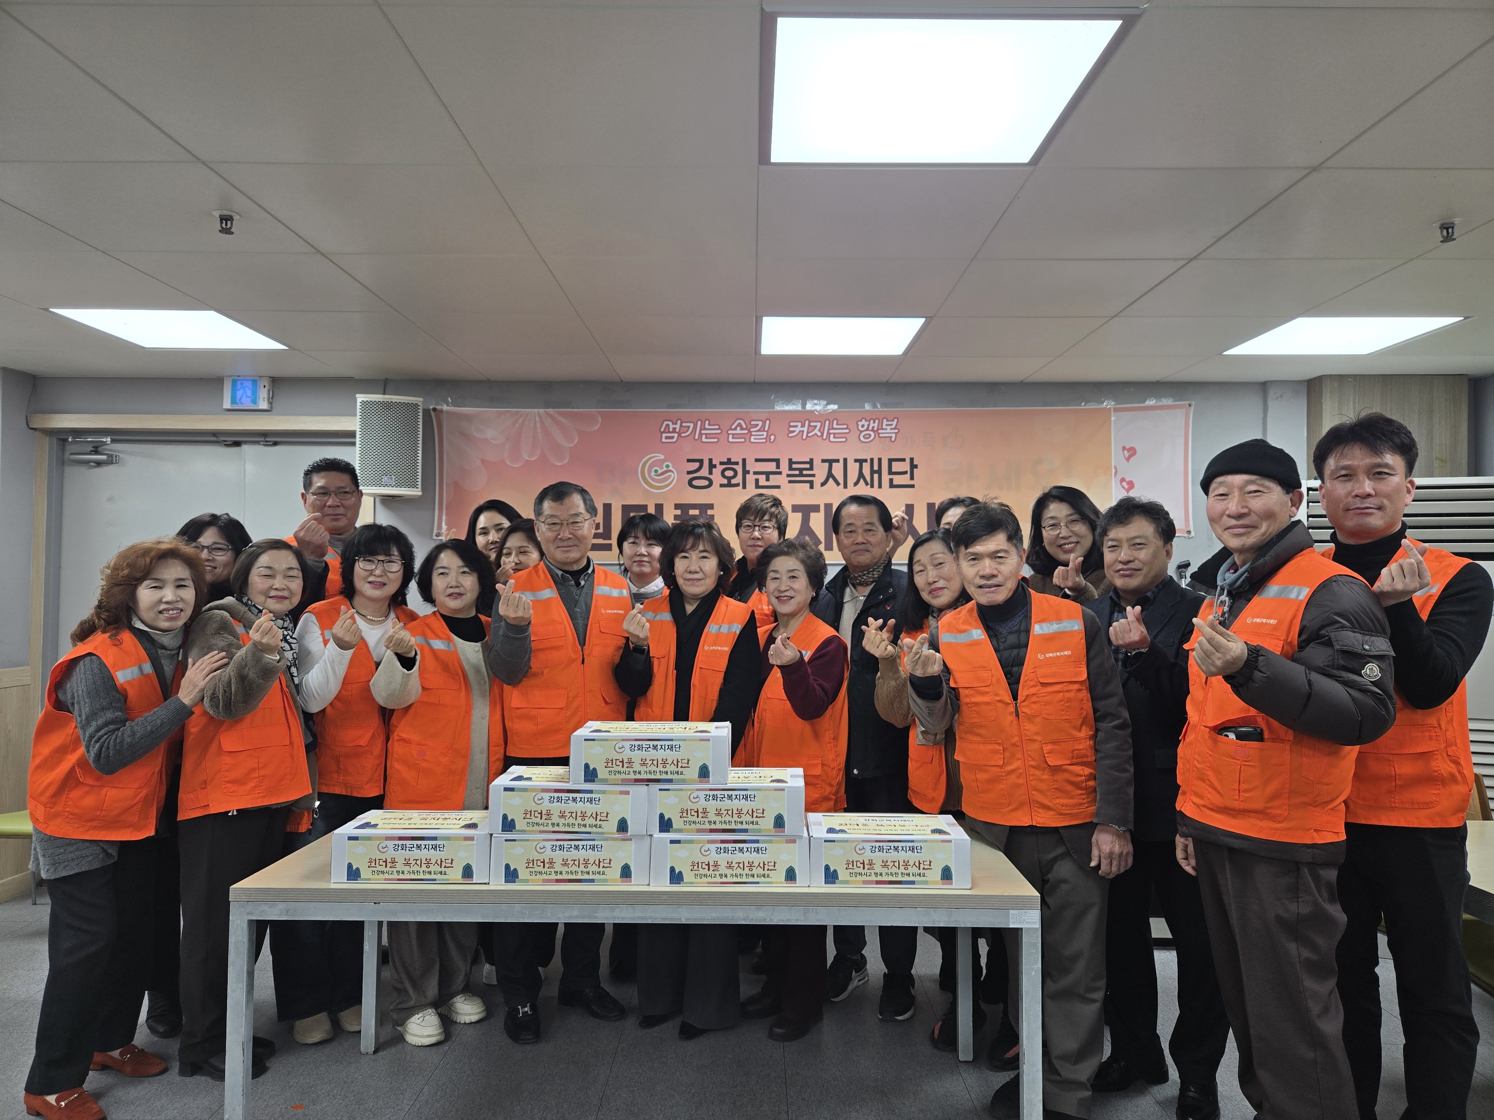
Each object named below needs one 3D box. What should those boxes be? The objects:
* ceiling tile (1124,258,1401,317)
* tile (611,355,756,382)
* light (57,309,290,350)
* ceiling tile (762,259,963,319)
[{"bbox_3d":[1.529,-0.828,3.023,0.600,0.020,0.600,0,-1,0],"label":"ceiling tile"},{"bbox_3d":[-0.265,-0.822,4.208,0.600,0.020,0.540,0,-1,0],"label":"tile"},{"bbox_3d":[-2.067,-0.857,3.639,0.580,0.050,0.580,0,-1,0],"label":"light"},{"bbox_3d":[0.329,-0.836,3.017,0.600,0.020,0.600,0,-1,0],"label":"ceiling tile"}]

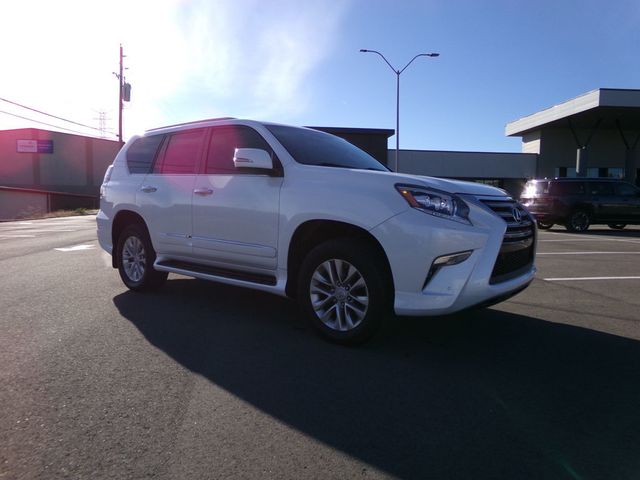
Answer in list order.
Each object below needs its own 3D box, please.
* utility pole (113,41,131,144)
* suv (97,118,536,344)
[{"bbox_3d":[-15.830,-8.885,35.593,1.300,13.130,0.700,-2,6,-23],"label":"utility pole"},{"bbox_3d":[-0.447,-0.312,4.661,4.860,1.850,1.890,5,7,39],"label":"suv"}]

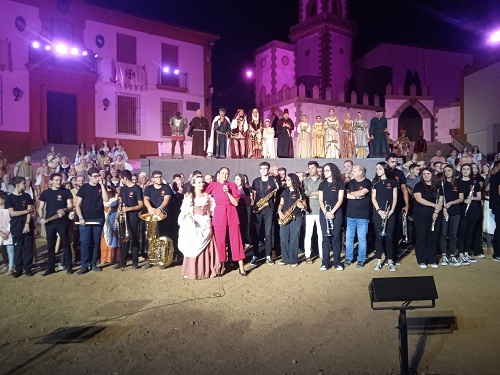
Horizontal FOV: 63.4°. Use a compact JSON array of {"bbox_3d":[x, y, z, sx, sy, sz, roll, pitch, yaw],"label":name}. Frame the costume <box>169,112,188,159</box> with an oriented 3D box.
[{"bbox_3d":[-2.560,-1.870,14.600,0.680,1.710,0.420,0,0,-6],"label":"costume"}]

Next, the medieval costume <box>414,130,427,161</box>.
[{"bbox_3d":[7.700,-1.780,18.300,0.560,1.660,0.380,0,0,14],"label":"medieval costume"}]

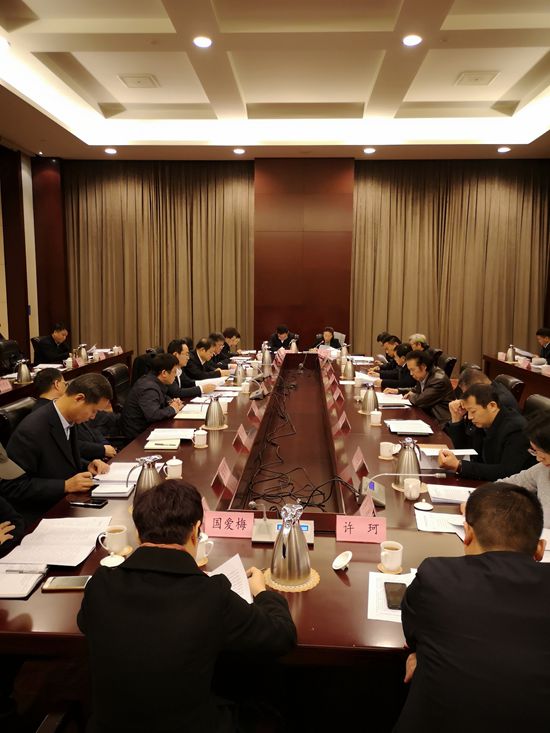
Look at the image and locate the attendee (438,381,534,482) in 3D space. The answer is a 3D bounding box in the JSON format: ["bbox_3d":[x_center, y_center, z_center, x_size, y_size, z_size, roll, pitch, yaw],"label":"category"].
[{"bbox_3d":[1.297,0.679,3.555,0.680,1.150,0.570,0,7,-3],"label":"attendee"}]

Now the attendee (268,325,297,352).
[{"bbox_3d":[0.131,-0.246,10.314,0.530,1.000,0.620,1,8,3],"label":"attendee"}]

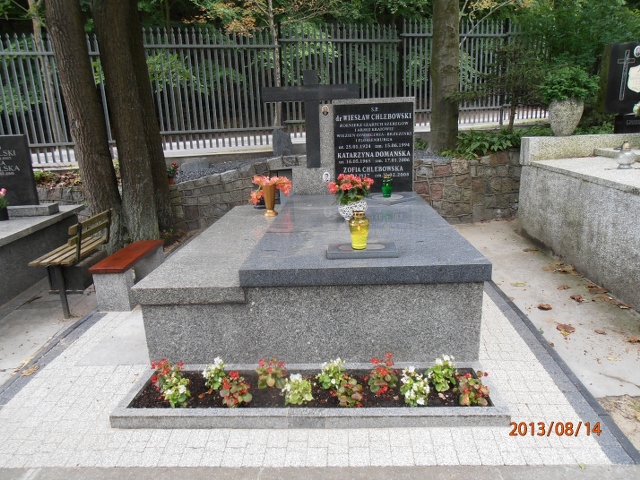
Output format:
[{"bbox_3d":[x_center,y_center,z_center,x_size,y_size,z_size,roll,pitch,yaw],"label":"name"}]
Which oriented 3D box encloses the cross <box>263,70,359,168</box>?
[{"bbox_3d":[-0.093,-1.398,5.205,1.100,1.105,0.120,-1,15,3],"label":"cross"}]

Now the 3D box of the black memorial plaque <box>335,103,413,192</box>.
[{"bbox_3d":[0.635,-1.071,5.221,0.900,1.020,0.035,-1,15,3],"label":"black memorial plaque"}]

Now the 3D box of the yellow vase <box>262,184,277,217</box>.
[{"bbox_3d":[-0.537,-0.428,4.778,0.145,0.335,0.145,-1,15,3],"label":"yellow vase"}]

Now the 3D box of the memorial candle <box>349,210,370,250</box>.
[{"bbox_3d":[0.255,-0.070,2.868,0.130,0.252,0.130,-1,15,3],"label":"memorial candle"}]

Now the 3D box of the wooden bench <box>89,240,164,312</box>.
[{"bbox_3d":[-1.704,0.308,4.048,0.285,0.385,0.890,-1,15,3],"label":"wooden bench"}]

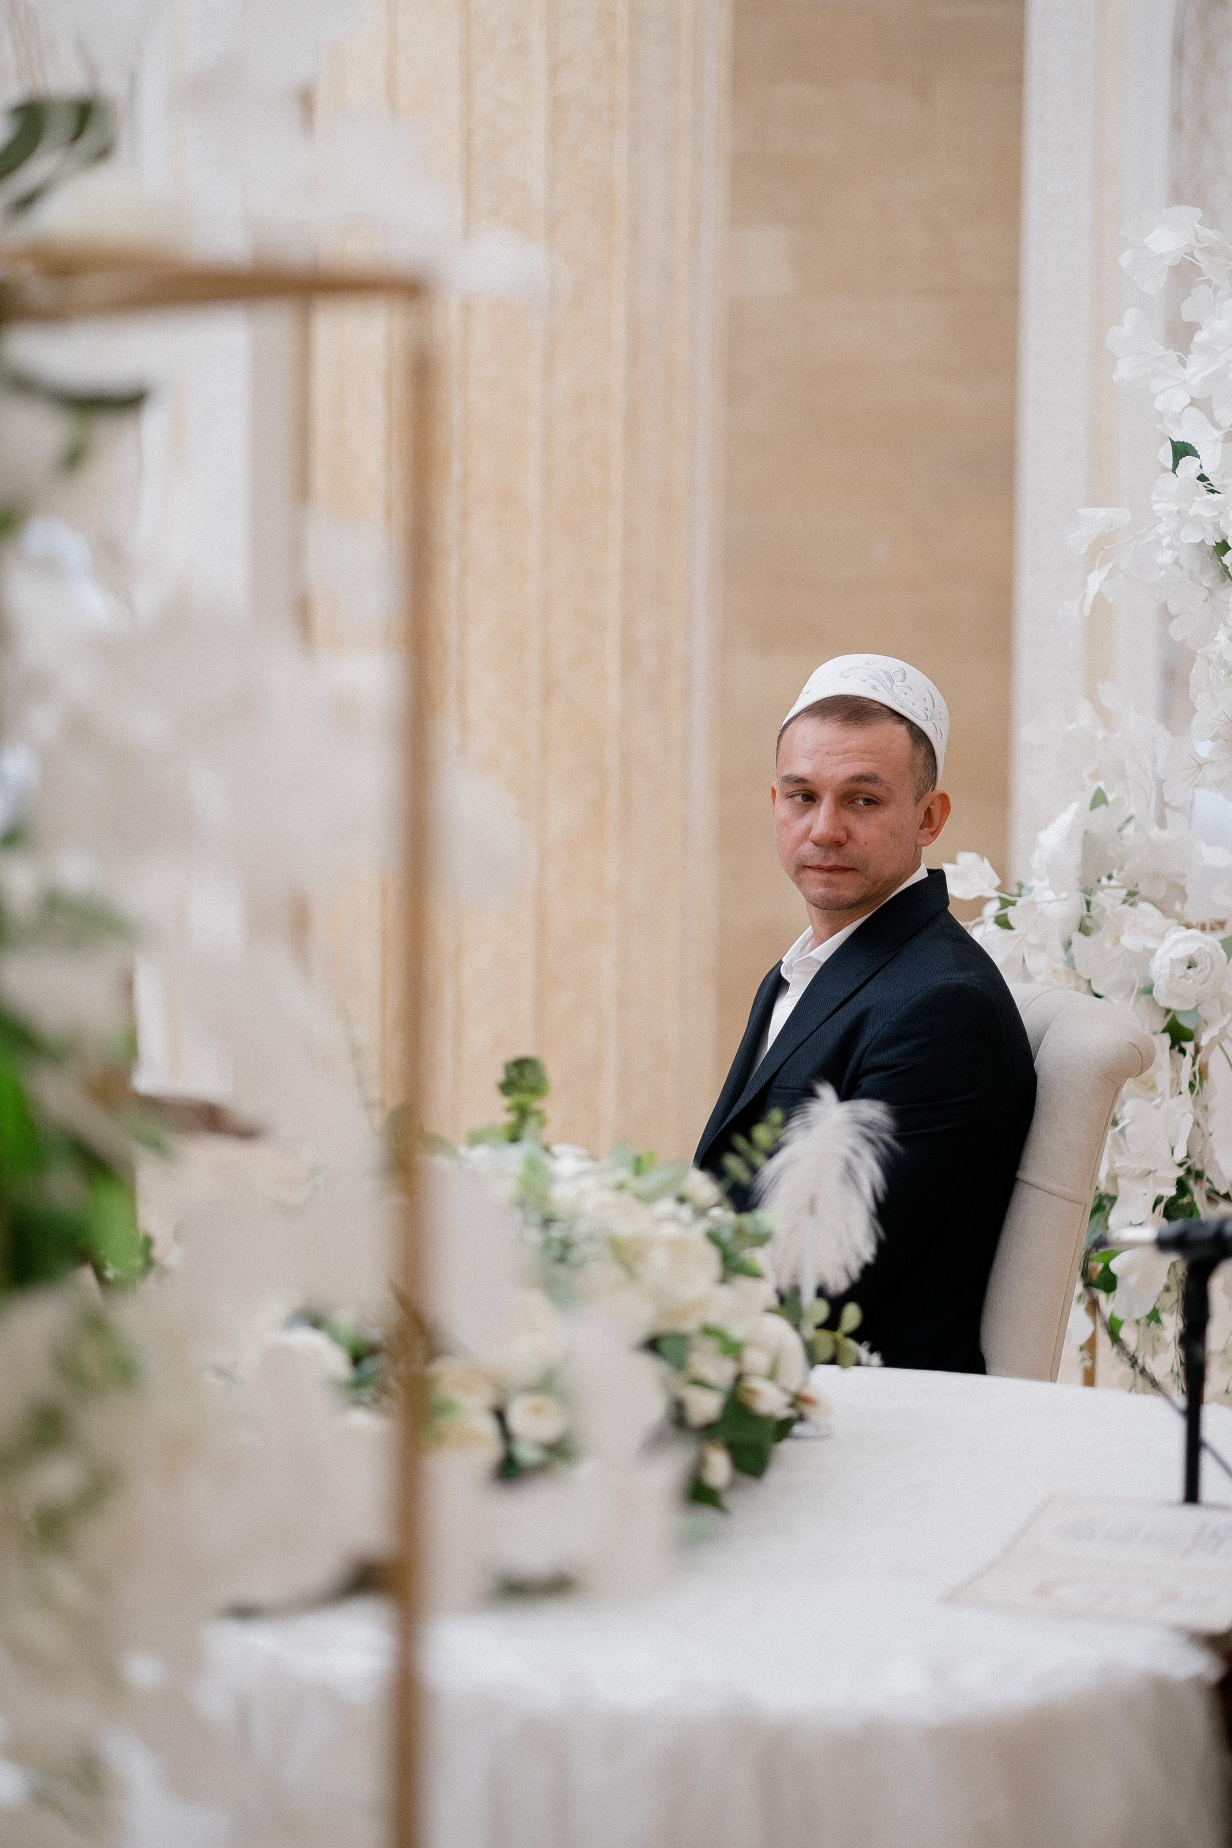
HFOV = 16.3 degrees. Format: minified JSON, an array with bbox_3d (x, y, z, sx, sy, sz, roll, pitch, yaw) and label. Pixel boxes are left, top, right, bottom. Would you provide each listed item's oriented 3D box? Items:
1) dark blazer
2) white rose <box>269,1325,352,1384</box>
[{"bbox_3d":[0.224,0.256,4.230,0.380,0.630,0.480,-1,4,-29],"label":"dark blazer"},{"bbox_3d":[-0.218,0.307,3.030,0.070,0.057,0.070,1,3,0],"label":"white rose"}]

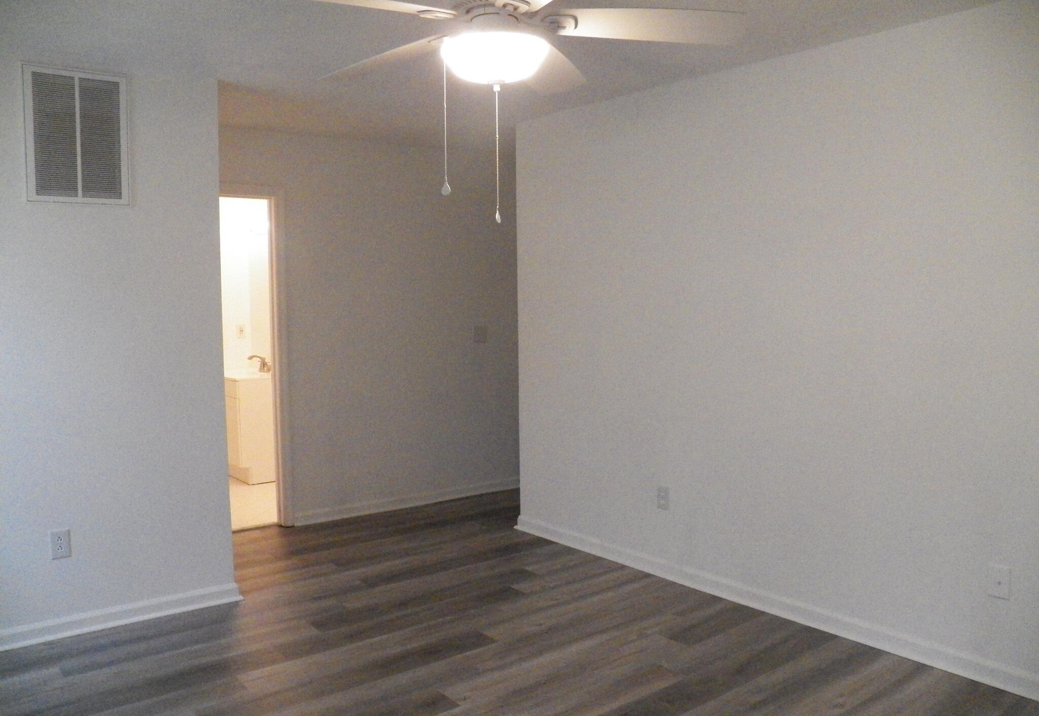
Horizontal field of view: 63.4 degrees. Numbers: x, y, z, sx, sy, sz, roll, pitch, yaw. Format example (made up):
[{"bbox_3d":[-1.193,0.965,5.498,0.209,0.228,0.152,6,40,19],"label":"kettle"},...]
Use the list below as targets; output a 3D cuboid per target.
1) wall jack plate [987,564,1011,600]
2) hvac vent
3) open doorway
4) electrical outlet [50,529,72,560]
[{"bbox_3d":[1.702,0.796,2.981,0.008,0.116,0.072,-4,6,-38],"label":"wall jack plate"},{"bbox_3d":[-1.815,-0.911,3.447,0.395,0.540,0.020,-4,6,-38],"label":"hvac vent"},{"bbox_3d":[-1.784,0.050,4.866,0.840,2.060,0.120,-4,6,-38],"label":"open doorway"},{"bbox_3d":[-1.910,0.776,3.501,0.072,0.116,0.008,-4,6,-38],"label":"electrical outlet"}]

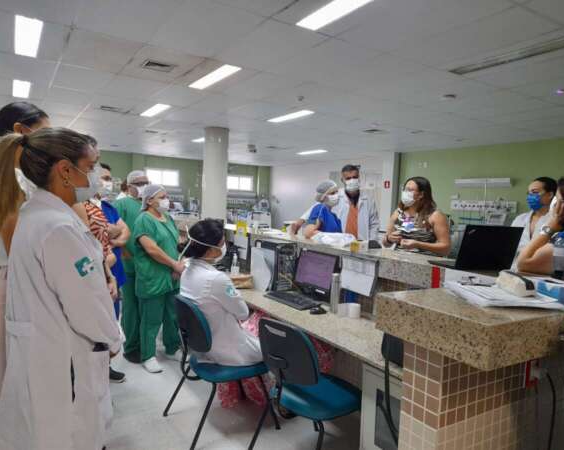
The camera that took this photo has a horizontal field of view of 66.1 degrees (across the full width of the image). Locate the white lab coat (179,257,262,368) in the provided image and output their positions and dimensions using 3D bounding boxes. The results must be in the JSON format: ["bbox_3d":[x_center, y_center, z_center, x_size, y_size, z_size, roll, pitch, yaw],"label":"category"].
[{"bbox_3d":[-0.396,0.538,2.912,0.480,0.670,0.510,1,3,-31],"label":"white lab coat"}]

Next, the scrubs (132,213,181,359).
[{"bbox_3d":[-1.066,0.514,3.710,0.320,1.260,0.450,3,2,21],"label":"scrubs"}]

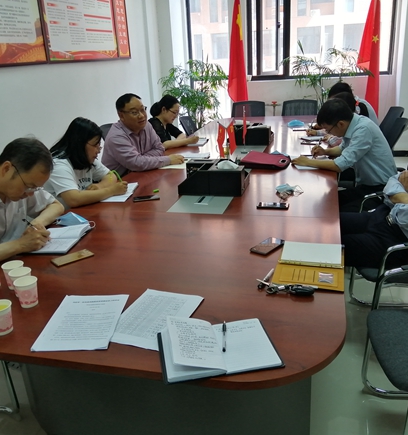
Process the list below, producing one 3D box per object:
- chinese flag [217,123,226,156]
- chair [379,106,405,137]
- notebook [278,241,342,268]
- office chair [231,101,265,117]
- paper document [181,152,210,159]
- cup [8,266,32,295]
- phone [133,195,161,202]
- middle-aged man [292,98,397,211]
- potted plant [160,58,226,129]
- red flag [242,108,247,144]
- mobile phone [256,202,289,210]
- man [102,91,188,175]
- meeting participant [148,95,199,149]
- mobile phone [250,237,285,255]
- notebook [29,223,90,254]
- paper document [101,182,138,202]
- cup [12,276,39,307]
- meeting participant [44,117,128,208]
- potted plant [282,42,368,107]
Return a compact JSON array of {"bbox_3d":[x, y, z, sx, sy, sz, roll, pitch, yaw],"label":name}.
[{"bbox_3d":[0.120,-0.534,2.999,0.080,0.245,0.050,-5,21,-6],"label":"chinese flag"},{"bbox_3d":[1.563,-0.557,4.156,0.600,0.930,0.560,2,21,13],"label":"chair"},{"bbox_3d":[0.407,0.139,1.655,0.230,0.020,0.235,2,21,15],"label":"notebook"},{"bbox_3d":[0.505,-0.932,5.316,0.560,0.930,0.600,2,21,13],"label":"office chair"},{"bbox_3d":[-0.061,-0.498,3.472,0.225,0.012,0.200,2,21,15],"label":"paper document"},{"bbox_3d":[-0.622,0.224,1.491,0.073,0.084,0.073,-3,20,0],"label":"cup"},{"bbox_3d":[-0.320,-0.112,2.473,0.152,0.009,0.075,-4,20,-2],"label":"phone"},{"bbox_3d":[0.966,-0.204,2.965,0.740,1.172,0.520,3,22,17],"label":"middle-aged man"},{"bbox_3d":[-0.132,-1.491,6.224,0.950,1.480,0.880,2,21,15],"label":"potted plant"},{"bbox_3d":[0.307,-0.695,3.299,0.035,0.290,0.120,2,21,13],"label":"red flag"},{"bbox_3d":[0.352,-0.060,2.220,0.155,0.009,0.075,2,21,15],"label":"mobile phone"},{"bbox_3d":[-0.505,-0.261,3.215,0.700,1.262,0.580,14,26,38],"label":"man"},{"bbox_3d":[-0.325,-0.531,4.088,0.640,1.180,0.500,2,21,15],"label":"meeting participant"},{"bbox_3d":[0.261,0.110,1.761,0.075,0.009,0.155,14,27,39],"label":"mobile phone"},{"bbox_3d":[-0.647,0.093,1.926,0.210,0.022,0.280,1,21,11],"label":"notebook"},{"bbox_3d":[-0.539,-0.156,2.625,0.240,0.012,0.370,-1,20,6],"label":"paper document"},{"bbox_3d":[-0.577,0.246,1.426,0.073,0.084,0.073,-3,20,0],"label":"cup"},{"bbox_3d":[-0.703,0.005,2.619,0.740,1.205,0.540,6,23,24],"label":"meeting participant"},{"bbox_3d":[1.600,-1.486,5.792,1.080,1.570,0.920,2,21,15],"label":"potted plant"}]

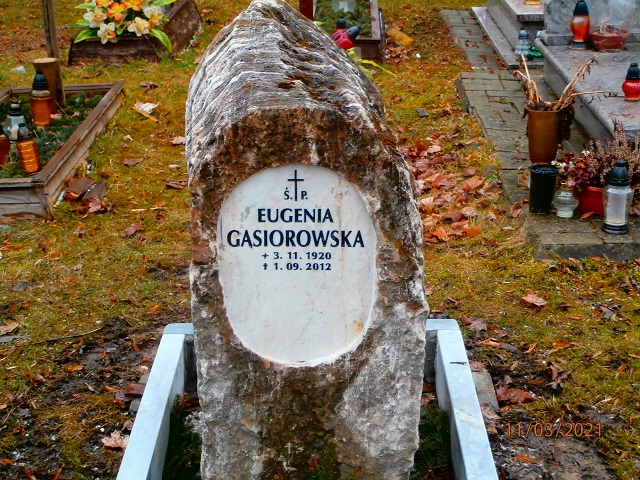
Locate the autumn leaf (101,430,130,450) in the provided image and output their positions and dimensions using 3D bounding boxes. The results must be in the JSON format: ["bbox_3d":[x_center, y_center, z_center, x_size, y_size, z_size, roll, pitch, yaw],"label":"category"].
[{"bbox_3d":[-0.504,0.495,2.604,0.078,0.018,0.075,-1,22,0],"label":"autumn leaf"}]

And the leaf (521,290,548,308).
[{"bbox_3d":[0.681,0.187,3.346,0.090,0.022,0.085,-1,22,0],"label":"leaf"}]

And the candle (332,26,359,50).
[{"bbox_3d":[0.155,-1.182,6.150,0.190,0.088,0.088,-35,20,-12],"label":"candle"}]

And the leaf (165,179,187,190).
[{"bbox_3d":[-0.560,-0.217,4.112,0.095,0.025,0.060,0,22,0],"label":"leaf"}]

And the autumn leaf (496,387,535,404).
[{"bbox_3d":[0.520,0.411,2.788,0.100,0.020,0.070,-1,22,0],"label":"autumn leaf"}]

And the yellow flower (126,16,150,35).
[{"bbox_3d":[-1.040,-1.226,6.036,0.125,0.110,0.055,-4,23,-9],"label":"yellow flower"}]

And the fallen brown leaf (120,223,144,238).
[{"bbox_3d":[-0.700,-0.035,3.934,0.065,0.025,0.105,15,27,35],"label":"fallen brown leaf"}]

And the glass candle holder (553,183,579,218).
[{"bbox_3d":[0.824,-0.133,3.515,0.086,0.115,0.086,0,22,0],"label":"glass candle holder"}]

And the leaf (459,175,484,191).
[{"bbox_3d":[0.581,-0.220,4.028,0.105,0.030,0.100,0,22,0],"label":"leaf"}]

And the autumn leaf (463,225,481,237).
[{"bbox_3d":[0.518,-0.031,3.594,0.060,0.020,0.060,0,22,0],"label":"autumn leaf"}]

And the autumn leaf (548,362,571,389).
[{"bbox_3d":[0.620,0.351,2.729,0.058,0.040,0.075,0,22,0],"label":"autumn leaf"}]

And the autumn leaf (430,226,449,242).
[{"bbox_3d":[0.403,-0.018,3.550,0.062,0.030,0.070,0,22,0],"label":"autumn leaf"}]

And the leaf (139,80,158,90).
[{"bbox_3d":[-0.895,-0.804,5.517,0.095,0.035,0.080,0,22,0],"label":"leaf"}]

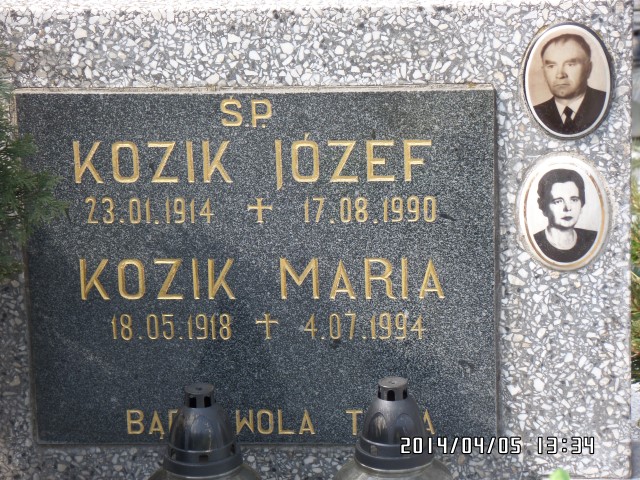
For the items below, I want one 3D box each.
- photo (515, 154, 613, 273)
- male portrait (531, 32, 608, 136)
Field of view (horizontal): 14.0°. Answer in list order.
[{"bbox_3d":[0.247,-0.028,2.644,0.092,0.122,0.013,0,16,5],"label":"photo"},{"bbox_3d":[0.249,-0.156,2.603,0.080,0.108,0.010,0,16,5],"label":"male portrait"}]

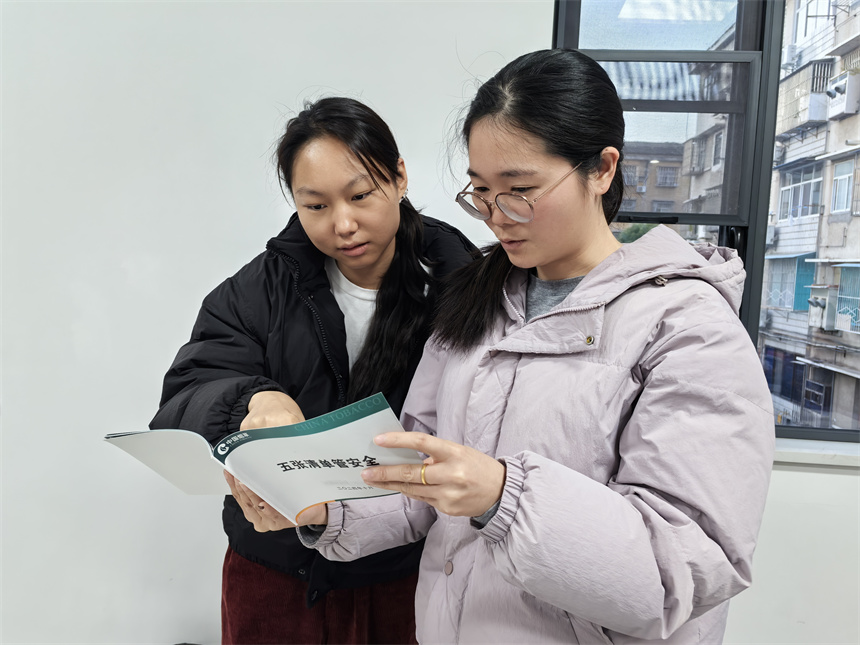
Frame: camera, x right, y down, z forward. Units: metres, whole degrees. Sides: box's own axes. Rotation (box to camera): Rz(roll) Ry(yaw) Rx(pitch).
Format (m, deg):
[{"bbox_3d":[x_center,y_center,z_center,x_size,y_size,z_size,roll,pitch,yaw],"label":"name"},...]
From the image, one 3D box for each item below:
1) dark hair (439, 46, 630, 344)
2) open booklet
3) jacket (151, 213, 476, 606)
[{"bbox_3d":[0.131,-0.139,0.775,0.220,0.345,0.200,0,5,-38],"label":"dark hair"},{"bbox_3d":[-0.187,0.171,0.747,0.380,0.060,0.155,-10,-47,25],"label":"open booklet"},{"bbox_3d":[-0.125,0.105,0.905,0.500,0.560,0.380,3,4,-3],"label":"jacket"}]

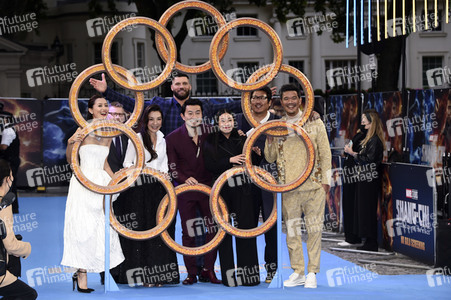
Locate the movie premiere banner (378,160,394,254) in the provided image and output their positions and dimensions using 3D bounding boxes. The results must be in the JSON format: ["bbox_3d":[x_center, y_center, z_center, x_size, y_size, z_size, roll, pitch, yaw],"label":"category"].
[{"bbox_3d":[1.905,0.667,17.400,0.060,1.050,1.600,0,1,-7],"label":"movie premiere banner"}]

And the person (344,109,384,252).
[{"bbox_3d":[1.680,0.364,17.000,0.480,1.710,0.500,0,1,0],"label":"person"}]

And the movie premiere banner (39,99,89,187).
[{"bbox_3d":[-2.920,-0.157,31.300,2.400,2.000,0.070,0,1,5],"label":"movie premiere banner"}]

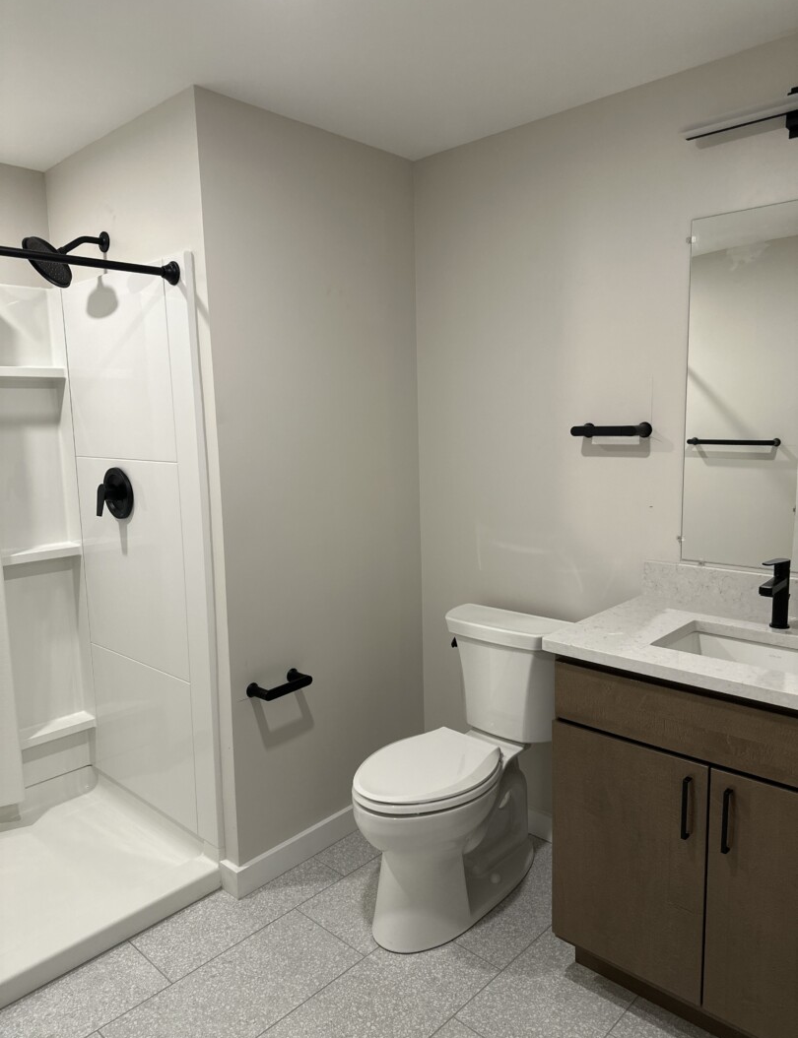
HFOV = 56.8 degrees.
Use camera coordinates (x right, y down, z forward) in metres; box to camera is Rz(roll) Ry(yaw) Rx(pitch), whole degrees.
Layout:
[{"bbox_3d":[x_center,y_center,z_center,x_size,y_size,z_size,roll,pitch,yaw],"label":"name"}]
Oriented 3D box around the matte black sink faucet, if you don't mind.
[{"bbox_3d":[0.917,0.190,1.794,0.045,0.168,0.138,6,11,43],"label":"matte black sink faucet"}]

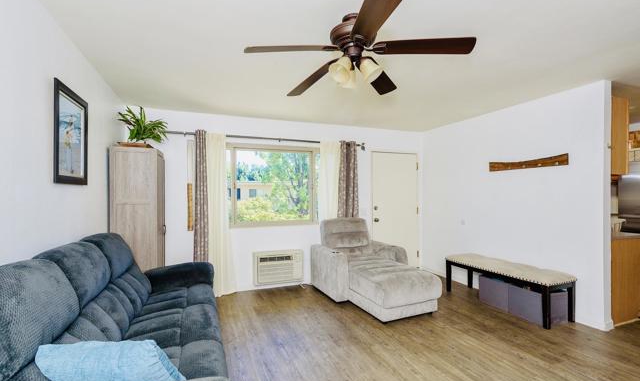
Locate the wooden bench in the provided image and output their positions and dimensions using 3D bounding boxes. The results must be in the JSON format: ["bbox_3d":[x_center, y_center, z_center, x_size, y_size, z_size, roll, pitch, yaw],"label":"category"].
[{"bbox_3d":[2.217,1.134,3.469,0.494,0.515,1.276,0,0,-24],"label":"wooden bench"}]

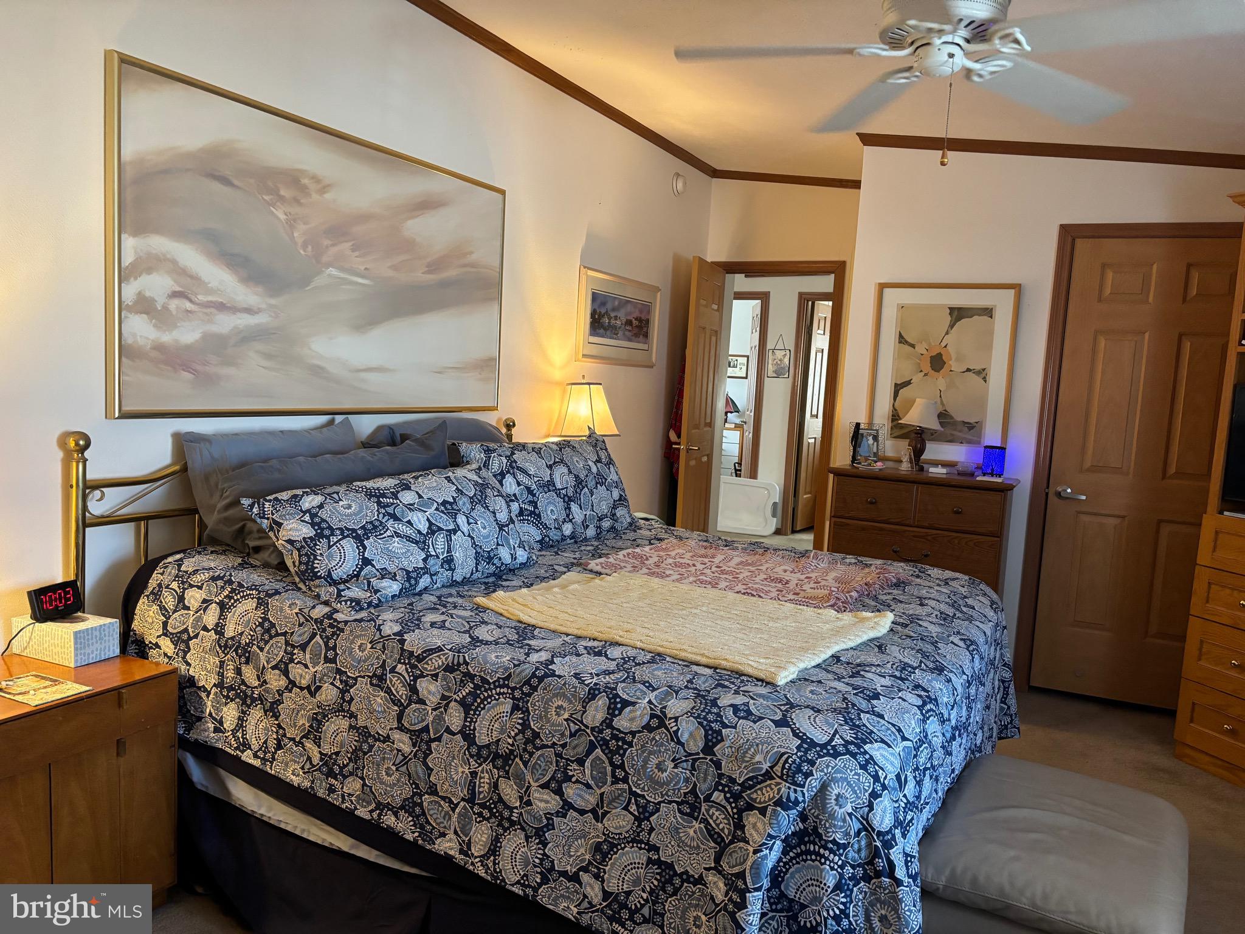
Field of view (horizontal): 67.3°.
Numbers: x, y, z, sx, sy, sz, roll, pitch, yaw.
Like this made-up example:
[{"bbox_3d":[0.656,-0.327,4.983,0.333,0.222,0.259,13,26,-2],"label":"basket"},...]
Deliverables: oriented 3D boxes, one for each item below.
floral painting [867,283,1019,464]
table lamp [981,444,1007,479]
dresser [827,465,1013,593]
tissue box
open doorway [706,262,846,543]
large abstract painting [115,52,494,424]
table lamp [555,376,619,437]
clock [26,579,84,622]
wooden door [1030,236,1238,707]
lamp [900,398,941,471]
[{"bbox_3d":[1.492,-0.429,4.411,0.644,0.855,0.027,6,6,27],"label":"floral painting"},{"bbox_3d":[1.642,-0.024,4.133,0.100,0.137,0.100,6,6,27],"label":"table lamp"},{"bbox_3d":[1.351,0.513,4.321,0.780,0.977,0.420,6,6,27],"label":"dresser"},{"bbox_3d":[-1.352,0.414,2.279,0.208,0.086,0.120,6,6,24],"label":"tissue box"},{"bbox_3d":[0.953,-0.268,6.158,0.900,2.110,0.140,6,6,27],"label":"open doorway"},{"bbox_3d":[-0.955,-0.661,3.285,0.040,0.955,1.810,6,6,27],"label":"large abstract painting"},{"bbox_3d":[-0.191,-0.087,4.567,0.335,0.710,0.335,6,6,27],"label":"table lamp"},{"bbox_3d":[-1.394,0.326,2.297,0.052,0.083,0.122,5,6,18],"label":"clock"},{"bbox_3d":[2.287,0.038,4.072,0.765,2.030,0.045,6,6,27],"label":"wooden door"},{"bbox_3d":[1.379,-0.149,4.338,0.200,0.335,0.200,6,6,27],"label":"lamp"}]

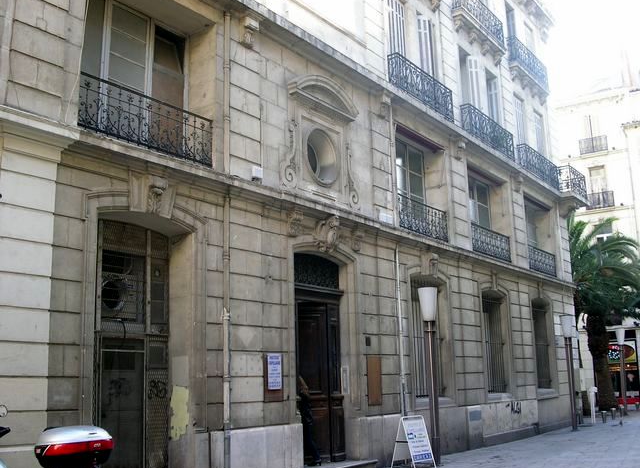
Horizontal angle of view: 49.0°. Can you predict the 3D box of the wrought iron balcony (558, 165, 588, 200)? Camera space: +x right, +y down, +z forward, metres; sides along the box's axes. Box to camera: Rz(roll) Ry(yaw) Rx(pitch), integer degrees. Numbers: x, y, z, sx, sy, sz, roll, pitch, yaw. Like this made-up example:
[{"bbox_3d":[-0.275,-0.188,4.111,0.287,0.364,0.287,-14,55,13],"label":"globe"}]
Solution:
[{"bbox_3d":[9.725,-1.900,27.271,0.567,1.010,1.958,-10,-15,35],"label":"wrought iron balcony"}]

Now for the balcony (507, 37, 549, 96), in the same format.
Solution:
[{"bbox_3d":[7.763,-6.270,26.188,0.380,1.013,3.041,-10,-15,35],"label":"balcony"}]

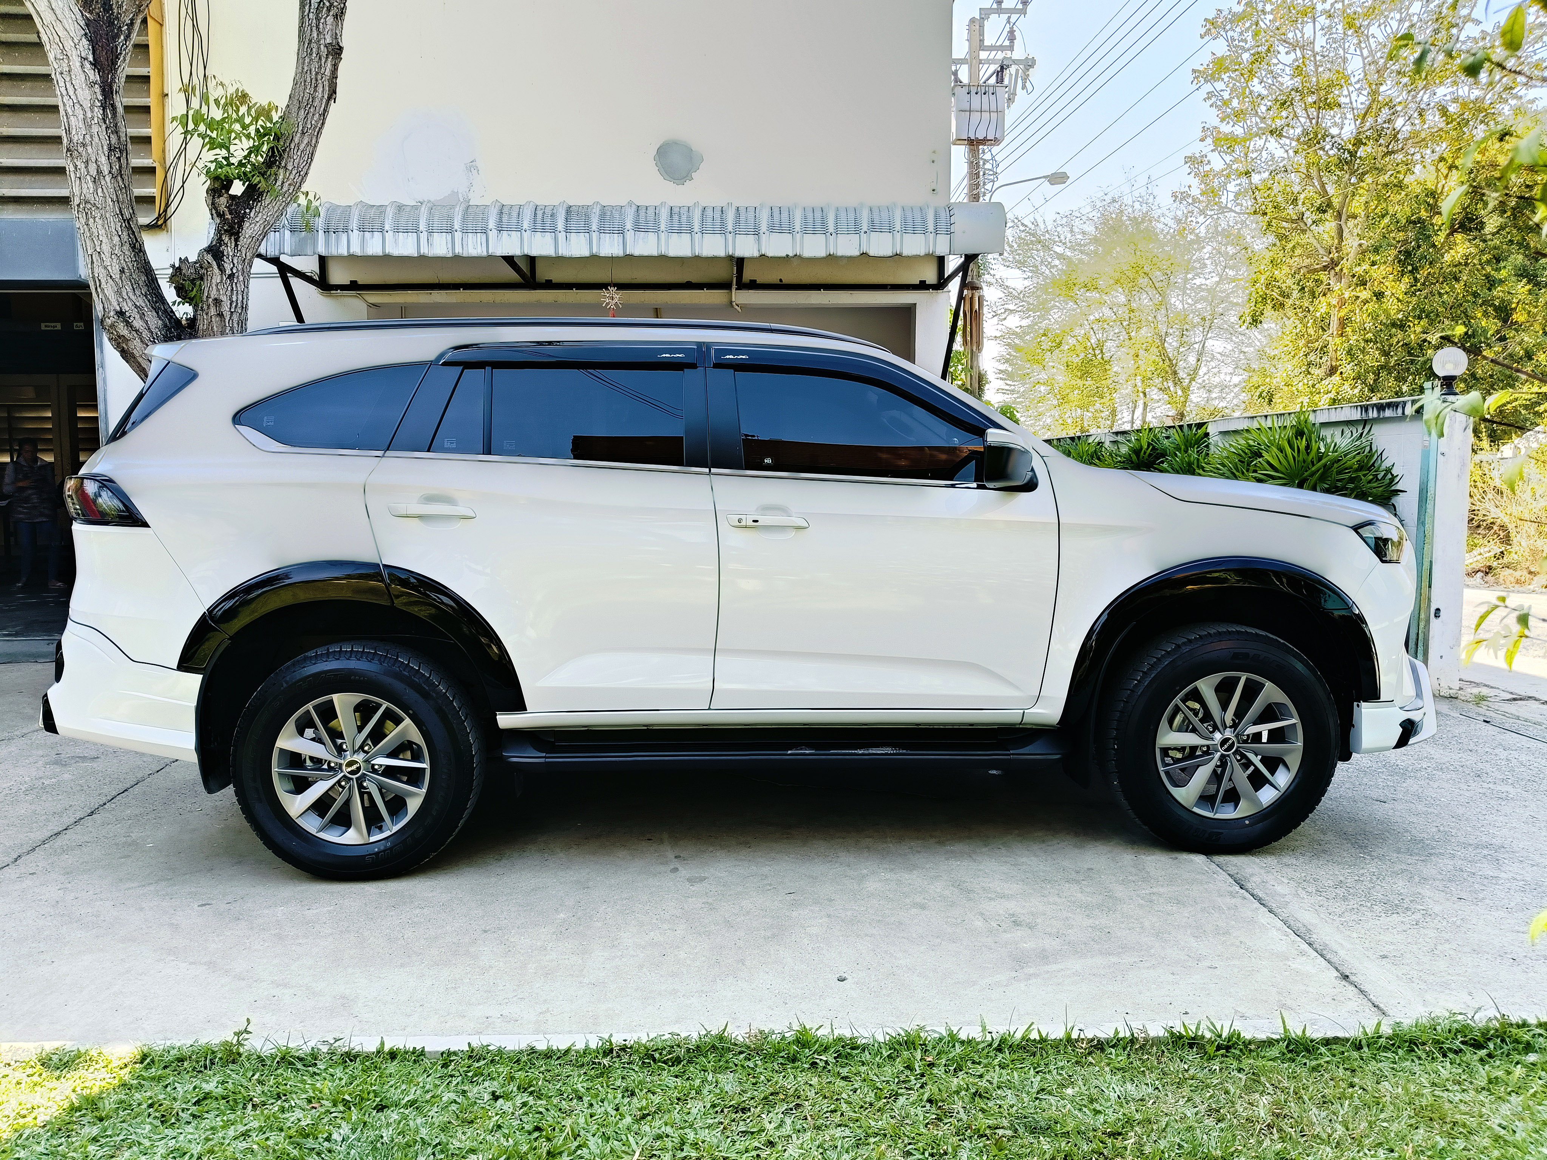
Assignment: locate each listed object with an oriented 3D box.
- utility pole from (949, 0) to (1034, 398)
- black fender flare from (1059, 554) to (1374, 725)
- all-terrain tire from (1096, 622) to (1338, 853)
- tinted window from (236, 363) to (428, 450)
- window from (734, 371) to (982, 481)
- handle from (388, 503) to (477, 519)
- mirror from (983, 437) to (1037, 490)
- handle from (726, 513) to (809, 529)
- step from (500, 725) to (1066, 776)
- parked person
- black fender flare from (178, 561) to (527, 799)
[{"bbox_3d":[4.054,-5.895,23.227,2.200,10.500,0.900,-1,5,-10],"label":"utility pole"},{"bbox_3d":[1.463,0.204,3.802,0.994,0.526,0.150,0,5,-3],"label":"black fender flare"},{"bbox_3d":[1.501,0.538,3.935,0.770,0.770,0.265,0,5,-3],"label":"all-terrain tire"},{"bbox_3d":[-1.407,-0.552,3.701,0.581,0.275,0.090,0,-12,1],"label":"tinted window"},{"bbox_3d":[0.287,-0.501,3.801,0.819,0.400,0.040,-1,-13,-5],"label":"window"},{"bbox_3d":[-1.059,-0.215,3.620,0.268,0.046,0.050,-1,6,-3],"label":"handle"},{"bbox_3d":[0.725,-0.376,3.628,0.150,0.185,0.240,-1,6,-3],"label":"mirror"},{"bbox_3d":[-0.019,-0.188,3.672,0.262,0.046,0.050,-1,6,-3],"label":"handle"},{"bbox_3d":[0.036,0.570,3.829,1.820,0.090,0.200,0,5,-3],"label":"step"},{"bbox_3d":[-7.646,-0.699,11.936,0.520,1.540,0.360,-4,6,-37],"label":"parked person"},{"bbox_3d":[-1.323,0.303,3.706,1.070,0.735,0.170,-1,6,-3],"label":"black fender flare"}]

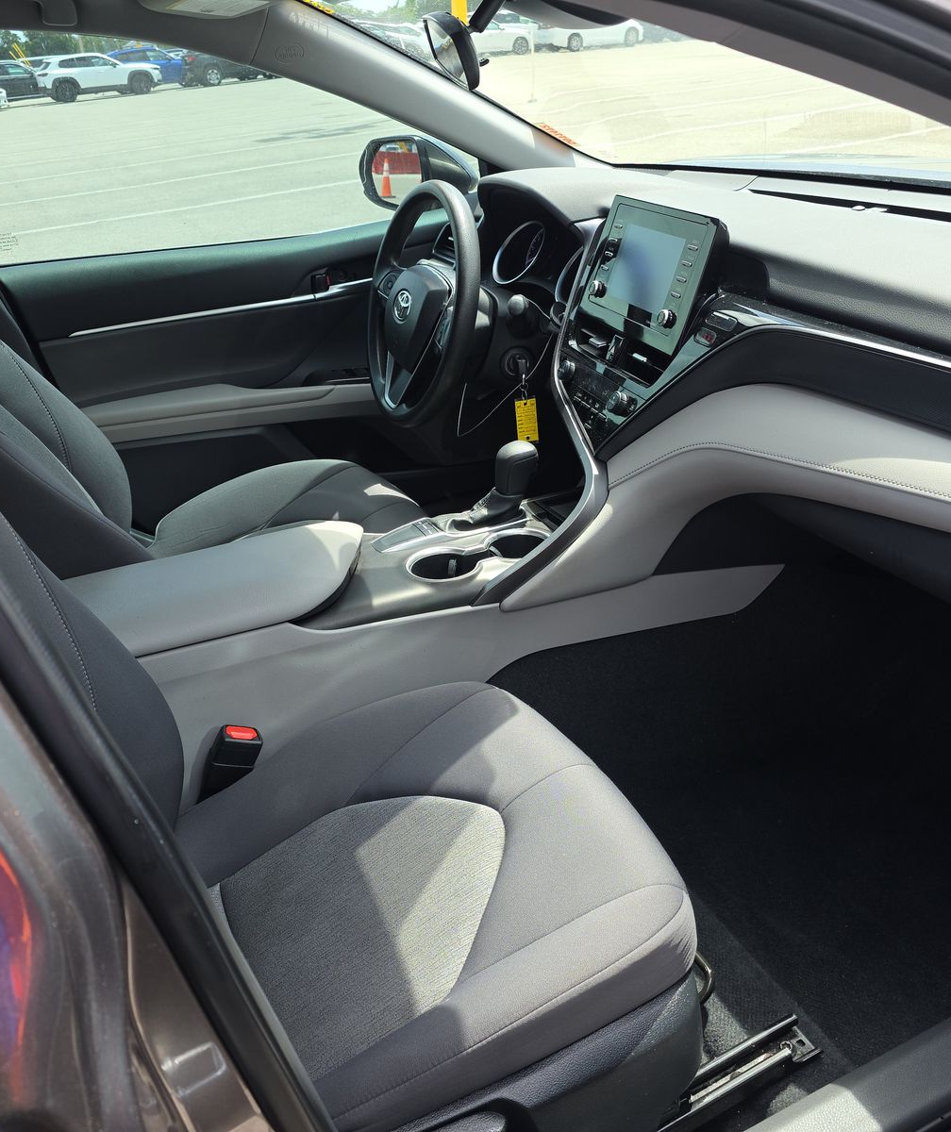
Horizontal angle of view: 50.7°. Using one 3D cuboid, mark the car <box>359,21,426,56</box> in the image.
[{"bbox_3d":[-3.917,-21.530,41.382,4.650,1.680,1.880,-15,30,-18],"label":"car"}]

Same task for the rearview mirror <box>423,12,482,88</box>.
[{"bbox_3d":[-0.029,-0.582,1.127,0.043,0.065,0.230,-22,35,3],"label":"rearview mirror"}]

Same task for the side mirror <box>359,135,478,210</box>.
[{"bbox_3d":[-0.102,-0.795,2.034,0.160,0.155,0.240,-19,31,-25],"label":"side mirror"}]

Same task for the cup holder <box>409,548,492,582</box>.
[{"bbox_3d":[-0.037,0.028,1.349,0.100,0.070,0.095,-16,31,-19],"label":"cup holder"}]

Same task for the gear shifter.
[{"bbox_3d":[0.021,-0.108,1.342,0.135,0.122,0.070,-15,30,-18],"label":"gear shifter"}]

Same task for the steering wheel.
[{"bbox_3d":[-0.088,-0.404,1.558,0.090,0.375,0.375,6,21,-27],"label":"steering wheel"}]

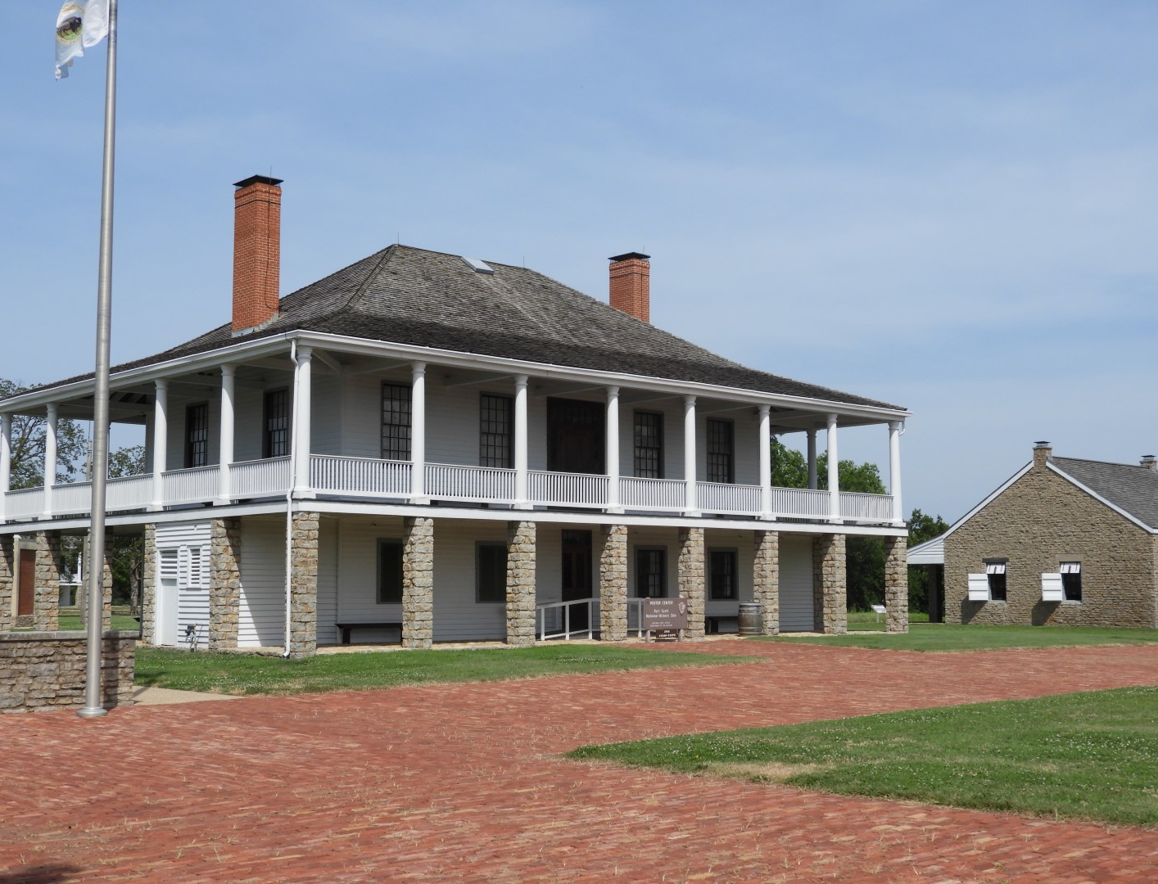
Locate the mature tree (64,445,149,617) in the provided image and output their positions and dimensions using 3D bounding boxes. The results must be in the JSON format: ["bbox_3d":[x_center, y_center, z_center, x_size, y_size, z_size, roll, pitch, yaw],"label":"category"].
[{"bbox_3d":[-24.922,4.634,86.438,8.000,10.200,8.000,2,-6,-16],"label":"mature tree"}]

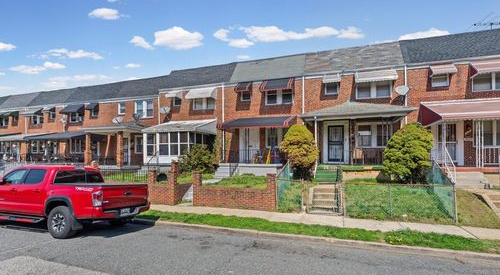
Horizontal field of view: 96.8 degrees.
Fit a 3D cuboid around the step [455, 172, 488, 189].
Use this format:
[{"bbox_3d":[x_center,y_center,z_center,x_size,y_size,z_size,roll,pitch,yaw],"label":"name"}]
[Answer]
[{"bbox_3d":[8.206,1.571,8.347,1.114,0.570,0.680,-1,-3,18],"label":"step"}]

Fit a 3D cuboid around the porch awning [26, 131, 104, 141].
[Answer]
[{"bbox_3d":[-14.498,-0.155,17.581,5.000,0.850,2.450,-1,-2,18],"label":"porch awning"}]

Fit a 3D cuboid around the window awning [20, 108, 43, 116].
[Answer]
[{"bbox_3d":[-19.991,-2.391,20.372,2.114,0.690,0.620,-1,-3,18],"label":"window awning"}]

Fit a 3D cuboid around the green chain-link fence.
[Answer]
[{"bbox_3d":[4.480,1.620,7.200,2.900,1.550,1.500,-1,-1,19],"label":"green chain-link fence"}]

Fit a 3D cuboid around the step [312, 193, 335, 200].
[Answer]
[{"bbox_3d":[2.857,2.261,8.546,0.830,0.180,0.300,-1,-2,18],"label":"step"}]

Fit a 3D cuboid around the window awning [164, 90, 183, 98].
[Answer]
[{"bbox_3d":[-5.550,-3.200,16.250,1.080,0.600,0.600,-1,-1,19],"label":"window awning"}]

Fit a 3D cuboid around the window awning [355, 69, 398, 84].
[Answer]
[{"bbox_3d":[6.667,-3.297,11.788,1.857,0.720,0.720,-1,-3,18],"label":"window awning"}]

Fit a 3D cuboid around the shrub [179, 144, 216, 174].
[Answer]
[{"bbox_3d":[-2.809,1.205,12.000,1.950,1.480,1.750,-1,-2,18],"label":"shrub"}]

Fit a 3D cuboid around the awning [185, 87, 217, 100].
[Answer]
[{"bbox_3d":[-3.240,-2.955,14.998,2.020,0.880,0.800,-1,-2,18],"label":"awning"}]

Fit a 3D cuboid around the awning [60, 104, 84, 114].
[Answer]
[{"bbox_3d":[-15.082,-2.459,18.822,2.086,0.750,0.580,-1,-3,18],"label":"awning"}]

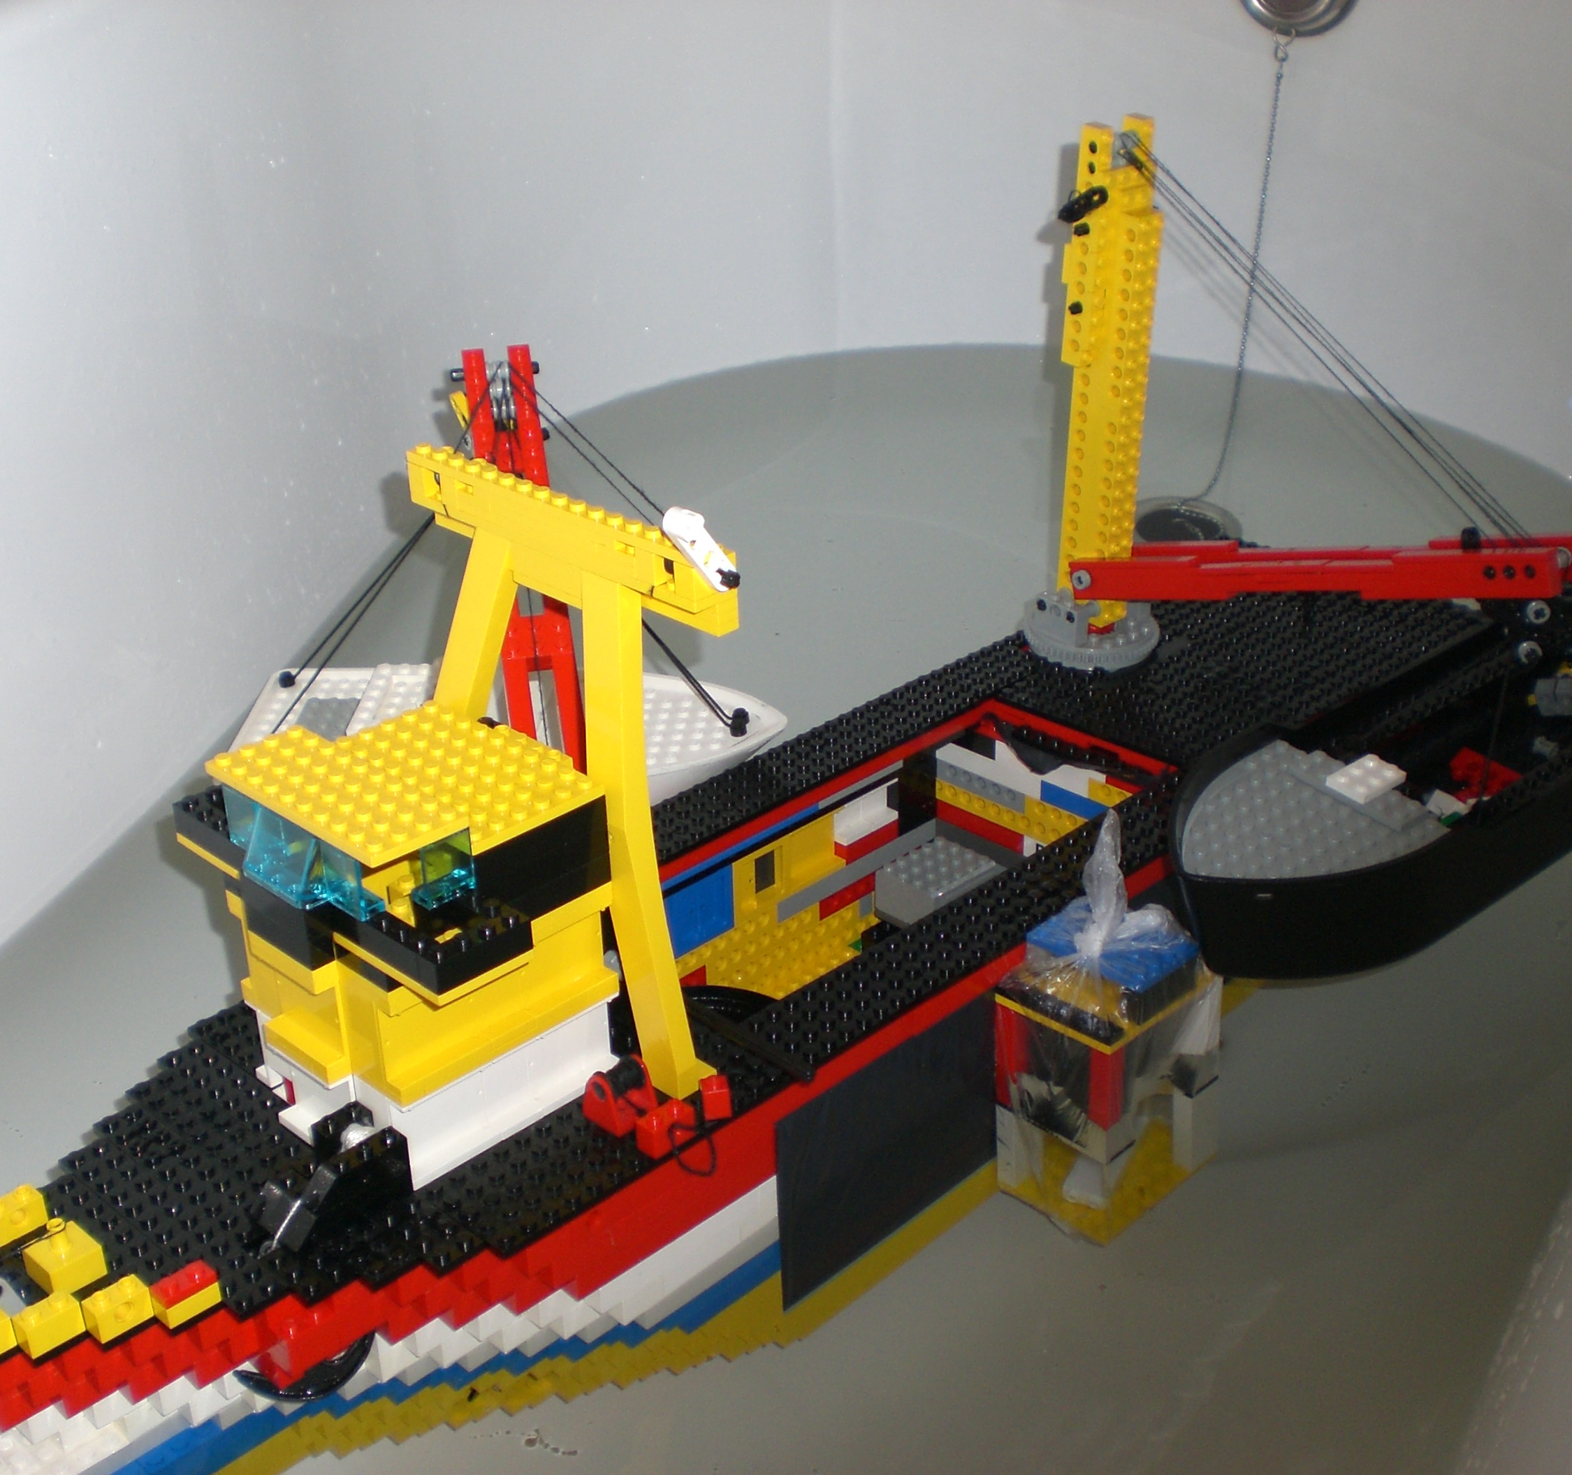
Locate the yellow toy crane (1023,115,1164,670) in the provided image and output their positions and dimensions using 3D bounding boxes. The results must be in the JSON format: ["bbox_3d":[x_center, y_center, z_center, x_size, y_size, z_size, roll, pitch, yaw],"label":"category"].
[{"bbox_3d":[0.134,-0.140,0.889,0.059,0.223,0.059,-22,36,-35],"label":"yellow toy crane"}]

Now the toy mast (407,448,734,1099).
[{"bbox_3d":[-0.064,0.010,0.645,0.149,0.183,0.016,23,35,39],"label":"toy mast"}]

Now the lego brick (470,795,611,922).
[{"bbox_3d":[-0.071,0.036,0.607,0.009,0.028,0.048,23,35,39],"label":"lego brick"}]

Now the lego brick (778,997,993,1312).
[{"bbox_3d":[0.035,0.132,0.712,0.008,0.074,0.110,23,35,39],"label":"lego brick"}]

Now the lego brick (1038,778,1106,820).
[{"bbox_3d":[0.124,0.028,0.874,0.046,0.010,0.008,23,35,39],"label":"lego brick"}]

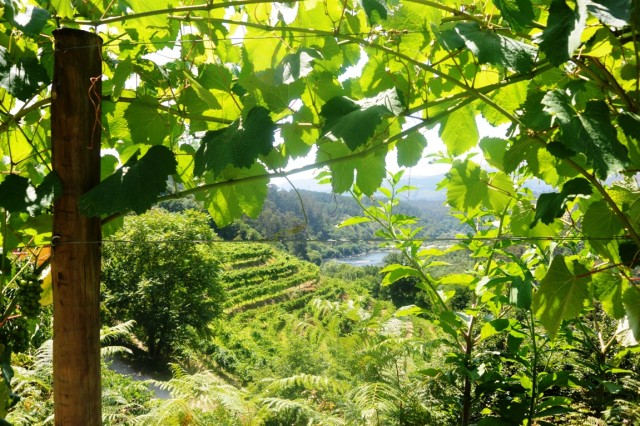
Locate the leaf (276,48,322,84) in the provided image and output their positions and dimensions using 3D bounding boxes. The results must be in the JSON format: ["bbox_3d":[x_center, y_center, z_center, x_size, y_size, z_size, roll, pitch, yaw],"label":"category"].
[{"bbox_3d":[-0.053,-0.382,1.250,0.120,0.094,0.060,0,1,-1],"label":"leaf"}]

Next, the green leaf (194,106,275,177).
[{"bbox_3d":[-0.195,-0.159,1.080,0.185,0.162,0.070,0,1,-3],"label":"green leaf"}]

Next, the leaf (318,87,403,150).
[{"bbox_3d":[0.097,-0.218,1.120,0.192,0.145,0.090,0,1,2],"label":"leaf"}]

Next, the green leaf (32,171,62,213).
[{"bbox_3d":[-0.677,-0.054,1.200,0.086,0.105,0.060,0,1,-11],"label":"green leaf"}]

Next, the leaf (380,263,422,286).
[{"bbox_3d":[0.297,0.228,1.750,0.153,0.080,0.070,0,1,5],"label":"leaf"}]

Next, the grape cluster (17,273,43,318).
[{"bbox_3d":[-0.787,0.226,1.300,0.070,0.119,0.070,0,1,-13],"label":"grape cluster"}]

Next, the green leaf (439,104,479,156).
[{"bbox_3d":[0.375,-0.224,1.300,0.108,0.141,0.040,0,1,6],"label":"green leaf"}]

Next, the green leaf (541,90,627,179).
[{"bbox_3d":[0.581,-0.170,1.050,0.188,0.188,0.070,0,1,10],"label":"green leaf"}]

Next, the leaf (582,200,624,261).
[{"bbox_3d":[0.709,0.044,1.200,0.105,0.150,0.040,0,1,12],"label":"leaf"}]

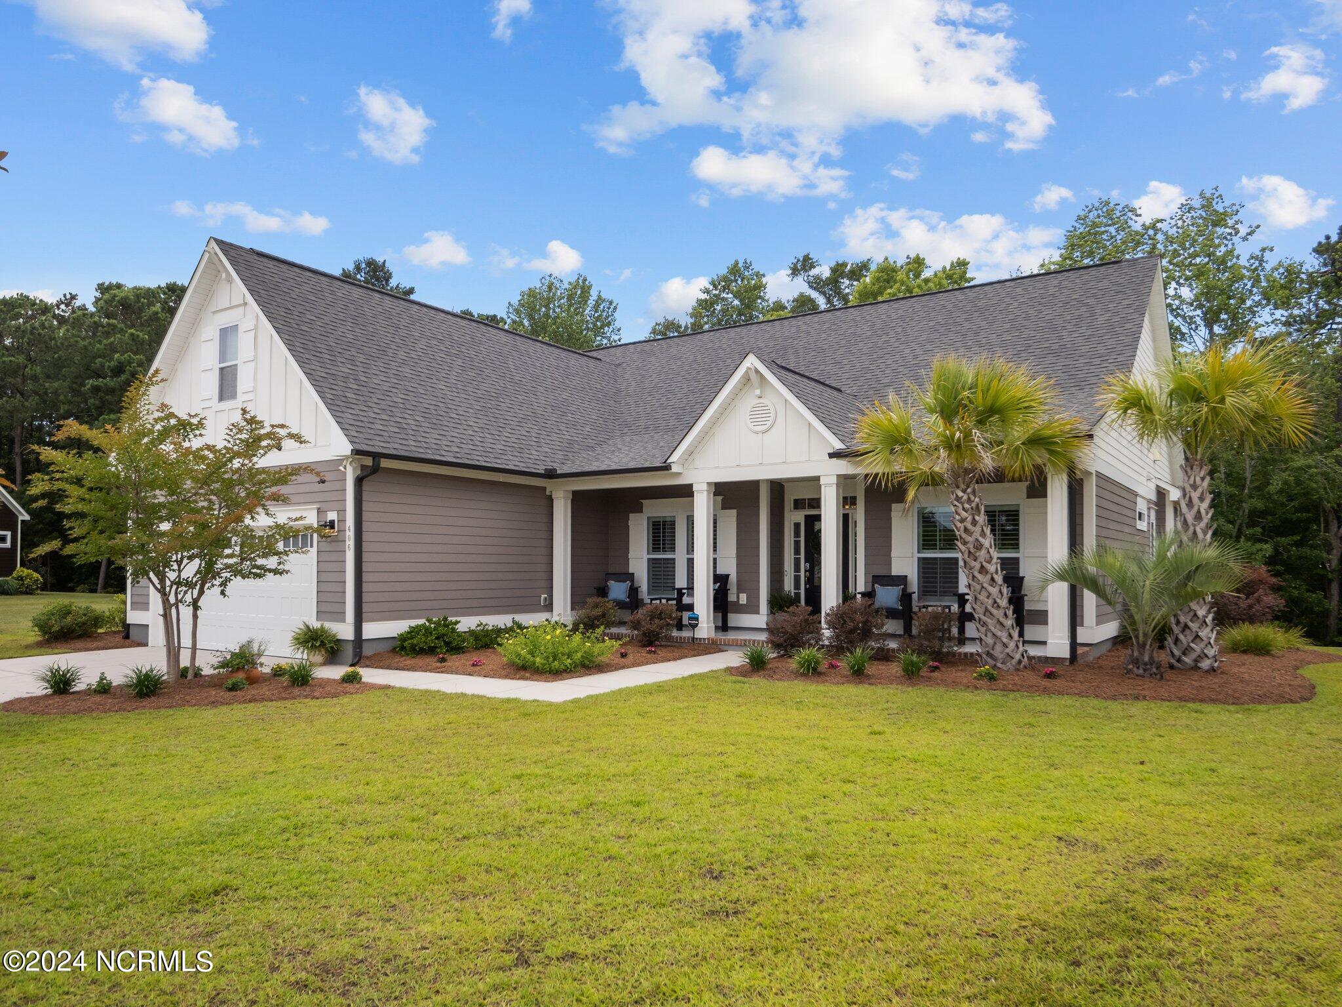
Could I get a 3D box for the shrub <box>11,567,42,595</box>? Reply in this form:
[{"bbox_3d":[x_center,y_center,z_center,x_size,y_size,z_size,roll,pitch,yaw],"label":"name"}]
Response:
[{"bbox_3d":[-28.728,3.433,38.000,1.118,1.215,1.084,2,-4,-37],"label":"shrub"}]

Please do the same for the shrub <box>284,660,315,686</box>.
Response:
[{"bbox_3d":[-4.417,2.015,10.150,0.336,0.324,0.326,1,-3,-23],"label":"shrub"}]

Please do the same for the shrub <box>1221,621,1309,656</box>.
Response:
[{"bbox_3d":[8.774,1.990,12.600,1.120,0.470,1.000,0,-4,0],"label":"shrub"}]

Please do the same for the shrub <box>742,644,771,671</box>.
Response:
[{"bbox_3d":[1.132,2.035,11.300,0.360,0.361,0.349,0,-3,6],"label":"shrub"}]

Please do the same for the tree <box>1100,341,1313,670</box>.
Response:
[{"bbox_3d":[6.972,0.020,11.100,2.450,4.150,2.400,0,-4,0],"label":"tree"}]

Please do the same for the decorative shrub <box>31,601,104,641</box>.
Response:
[{"bbox_3d":[-12.249,2.371,17.300,1.250,0.790,1.200,0,-4,0],"label":"decorative shrub"}]

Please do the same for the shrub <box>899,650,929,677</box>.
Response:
[{"bbox_3d":[3.088,2.047,10.850,0.370,0.340,0.360,0,-4,0],"label":"shrub"}]

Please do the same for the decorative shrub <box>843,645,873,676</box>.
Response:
[{"bbox_3d":[2.354,1.966,10.700,0.374,0.395,0.363,-1,-3,12],"label":"decorative shrub"}]

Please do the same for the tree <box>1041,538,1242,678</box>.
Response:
[{"bbox_3d":[5.721,1.253,10.400,2.300,1.720,2.200,0,-4,0],"label":"tree"}]

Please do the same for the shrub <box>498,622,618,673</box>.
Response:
[{"bbox_3d":[-1.540,1.946,11.600,1.628,0.677,1.400,0,-3,-7],"label":"shrub"}]

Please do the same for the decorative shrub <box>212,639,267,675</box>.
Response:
[{"bbox_3d":[-5.546,1.965,10.950,0.650,0.460,0.580,0,-4,0],"label":"decorative shrub"}]

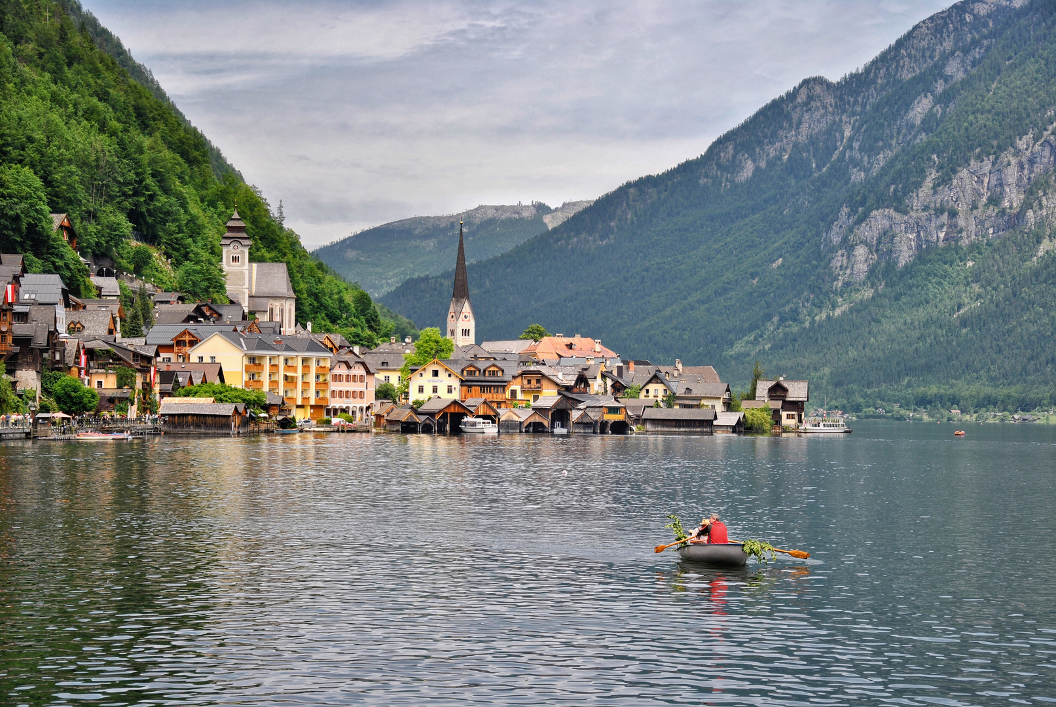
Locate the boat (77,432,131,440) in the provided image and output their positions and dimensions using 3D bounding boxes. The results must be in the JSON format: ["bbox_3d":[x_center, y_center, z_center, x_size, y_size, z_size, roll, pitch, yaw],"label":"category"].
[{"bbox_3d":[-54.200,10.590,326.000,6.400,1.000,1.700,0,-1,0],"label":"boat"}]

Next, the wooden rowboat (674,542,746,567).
[{"bbox_3d":[4.100,4.500,57.200,1.350,0.580,3.500,1,-2,-22],"label":"wooden rowboat"}]

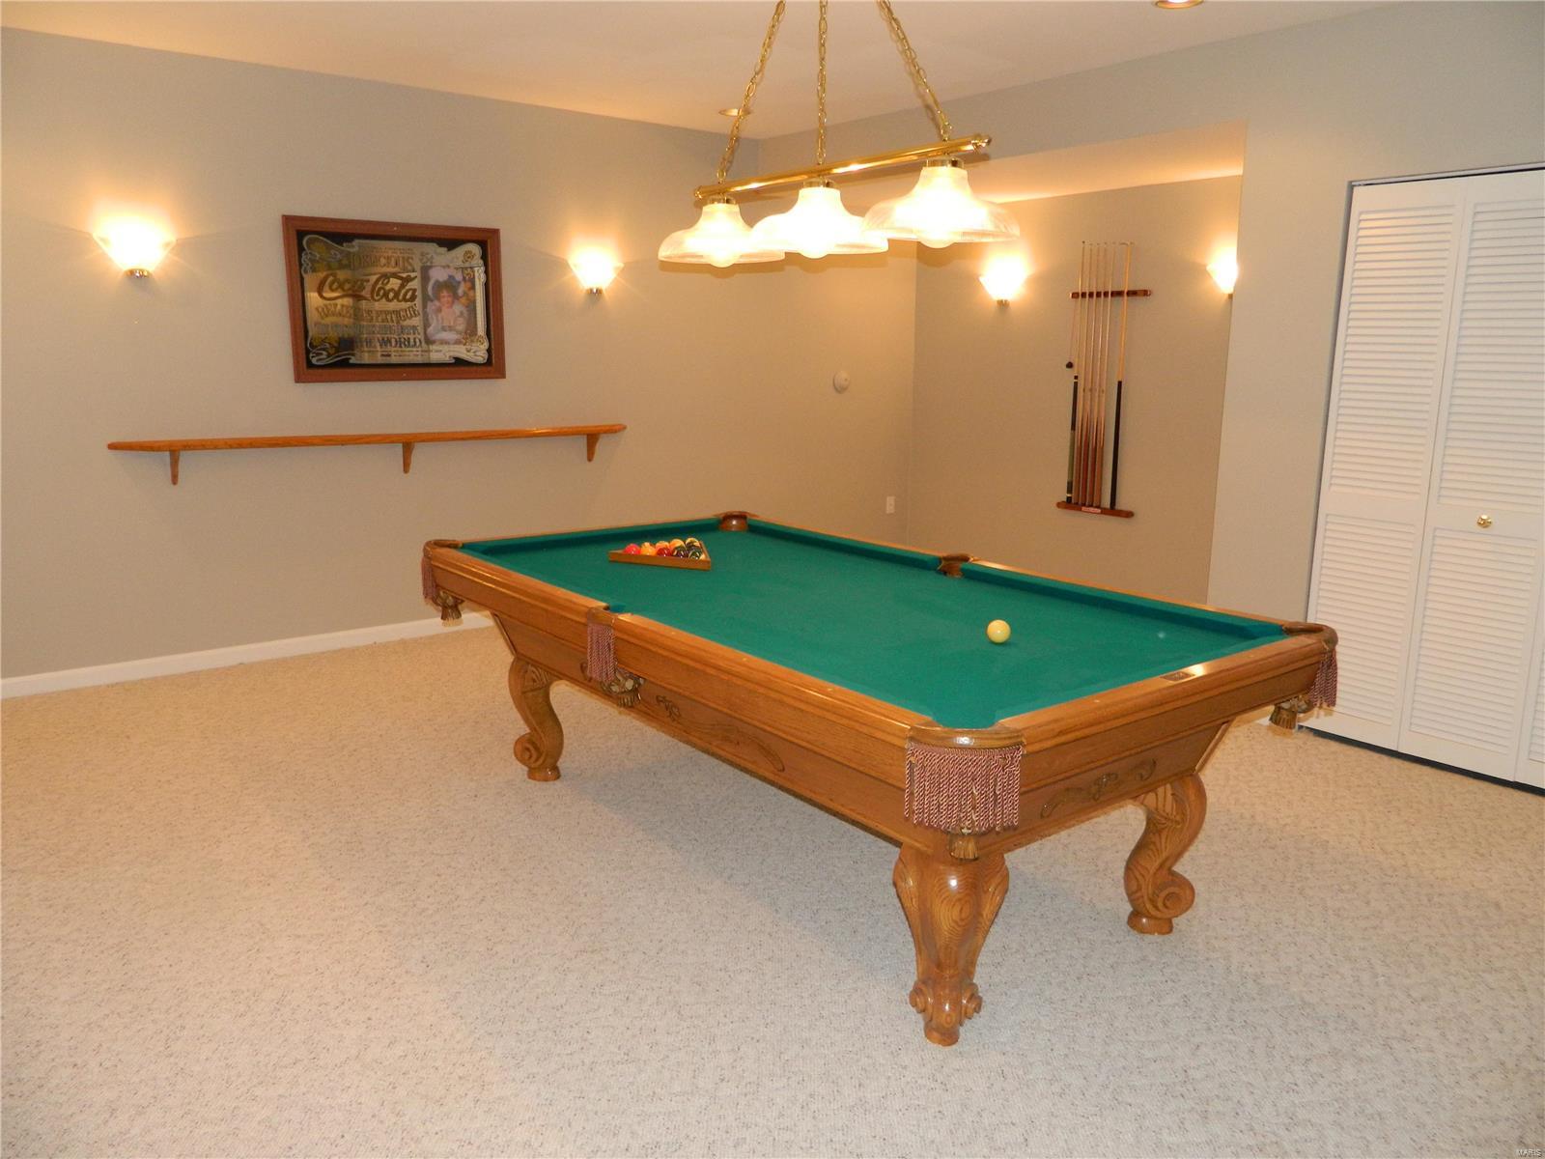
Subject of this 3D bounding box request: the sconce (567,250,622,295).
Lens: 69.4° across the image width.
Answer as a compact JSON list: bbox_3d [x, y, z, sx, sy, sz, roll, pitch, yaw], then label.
[{"bbox_3d":[-0.921,-1.624,5.974,0.320,0.200,0.140,-8,14,-37],"label":"sconce"}]

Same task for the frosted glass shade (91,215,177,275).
[{"bbox_3d":[-2.649,-1.367,4.670,0.320,0.200,0.140,-8,14,-37],"label":"frosted glass shade"}]

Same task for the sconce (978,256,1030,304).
[{"bbox_3d":[1.383,-1.782,6.811,0.140,0.200,0.320,-8,14,-37],"label":"sconce"}]

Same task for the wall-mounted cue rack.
[{"bbox_3d":[1.869,-1.133,6.342,0.085,1.520,0.500,-8,14,-37],"label":"wall-mounted cue rack"}]

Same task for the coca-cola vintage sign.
[{"bbox_3d":[-1.799,-1.342,5.413,1.043,0.744,0.032,-8,14,-37],"label":"coca-cola vintage sign"}]

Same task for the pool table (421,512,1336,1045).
[{"bbox_3d":[0.093,0.398,3.301,1.390,0.805,2.500,-8,14,-37],"label":"pool table"}]

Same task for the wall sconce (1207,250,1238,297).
[{"bbox_3d":[2.298,-1.536,5.648,0.140,0.200,0.320,-8,14,-37],"label":"wall sconce"}]

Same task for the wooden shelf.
[{"bbox_3d":[-1.793,-0.621,5.500,2.530,0.200,0.137,-8,14,-37],"label":"wooden shelf"}]

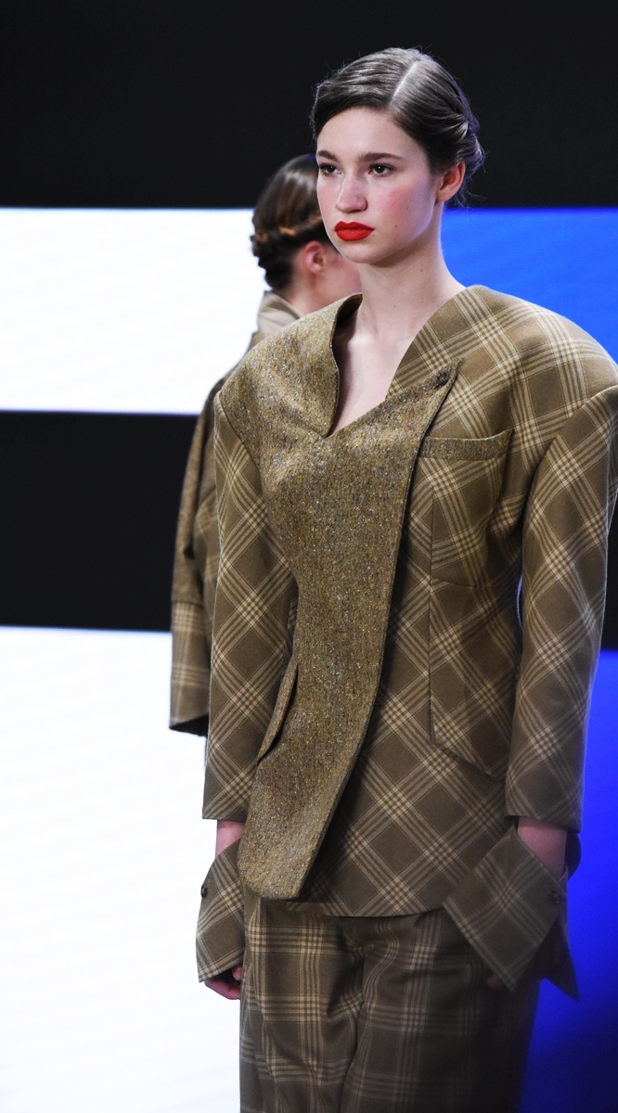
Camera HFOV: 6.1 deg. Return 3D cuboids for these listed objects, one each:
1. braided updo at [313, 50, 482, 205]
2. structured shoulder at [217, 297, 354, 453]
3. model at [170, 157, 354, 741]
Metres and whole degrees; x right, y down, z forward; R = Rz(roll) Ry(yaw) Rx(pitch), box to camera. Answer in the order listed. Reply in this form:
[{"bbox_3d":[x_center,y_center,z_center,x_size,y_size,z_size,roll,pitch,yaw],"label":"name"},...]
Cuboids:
[{"bbox_3d":[0.101,-0.494,6.640,0.180,0.185,0.225,2,1,27],"label":"braided updo"},{"bbox_3d":[-0.027,-0.210,6.690,0.170,0.178,0.180,2,1,28],"label":"structured shoulder"},{"bbox_3d":[-0.018,0.299,8.480,0.420,1.770,0.560,1,1,-25],"label":"model"}]

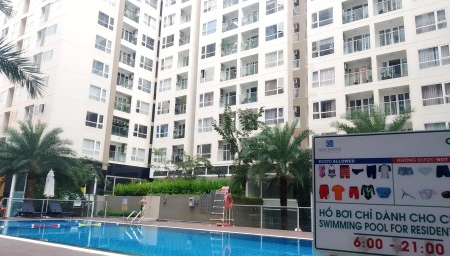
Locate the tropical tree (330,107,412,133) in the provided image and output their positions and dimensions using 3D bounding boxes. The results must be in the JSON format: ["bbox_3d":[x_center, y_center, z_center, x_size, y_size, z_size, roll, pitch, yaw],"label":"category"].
[{"bbox_3d":[7.167,2.123,16.645,4.100,6.000,3.800,2,-12,0],"label":"tropical tree"}]

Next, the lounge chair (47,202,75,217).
[{"bbox_3d":[-9.824,4.917,20.280,1.750,0.860,0.650,0,-12,12],"label":"lounge chair"}]

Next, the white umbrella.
[{"bbox_3d":[-10.637,3.934,20.574,0.580,2.846,0.580,0,-12,8],"label":"white umbrella"}]

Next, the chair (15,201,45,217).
[{"bbox_3d":[-11.502,4.828,20.145,1.750,0.860,0.650,0,-12,12],"label":"chair"}]

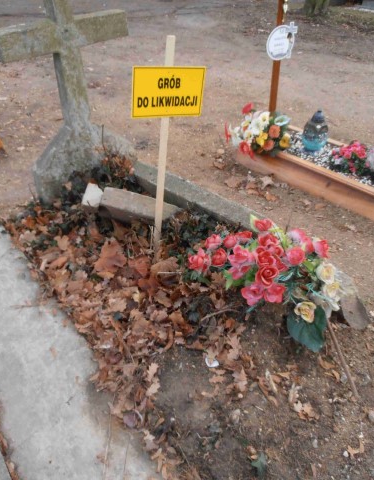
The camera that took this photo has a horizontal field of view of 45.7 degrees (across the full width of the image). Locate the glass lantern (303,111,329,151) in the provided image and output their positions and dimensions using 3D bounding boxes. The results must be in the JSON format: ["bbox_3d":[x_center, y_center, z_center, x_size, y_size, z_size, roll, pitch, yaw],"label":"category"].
[{"bbox_3d":[1.031,-0.870,3.560,0.200,0.315,0.200,9,36,14],"label":"glass lantern"}]

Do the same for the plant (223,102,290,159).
[{"bbox_3d":[0.585,-0.897,3.650,0.520,0.380,0.420,5,35,8],"label":"plant"}]

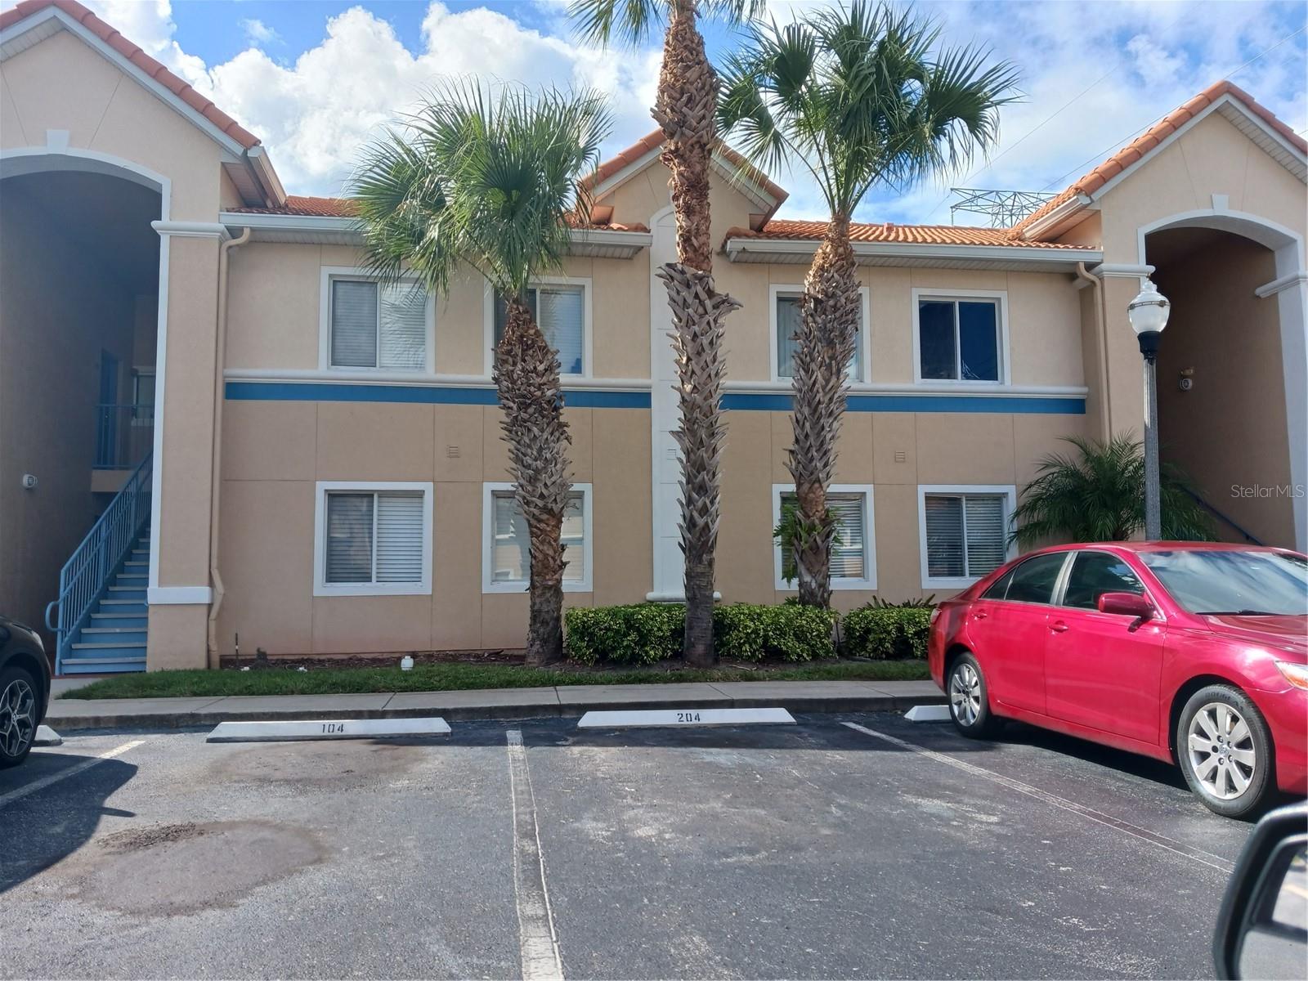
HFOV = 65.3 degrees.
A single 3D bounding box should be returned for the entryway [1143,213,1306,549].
[{"bbox_3d":[8.453,-0.918,15.098,2.660,6.460,0.490,0,-5,-9],"label":"entryway"}]

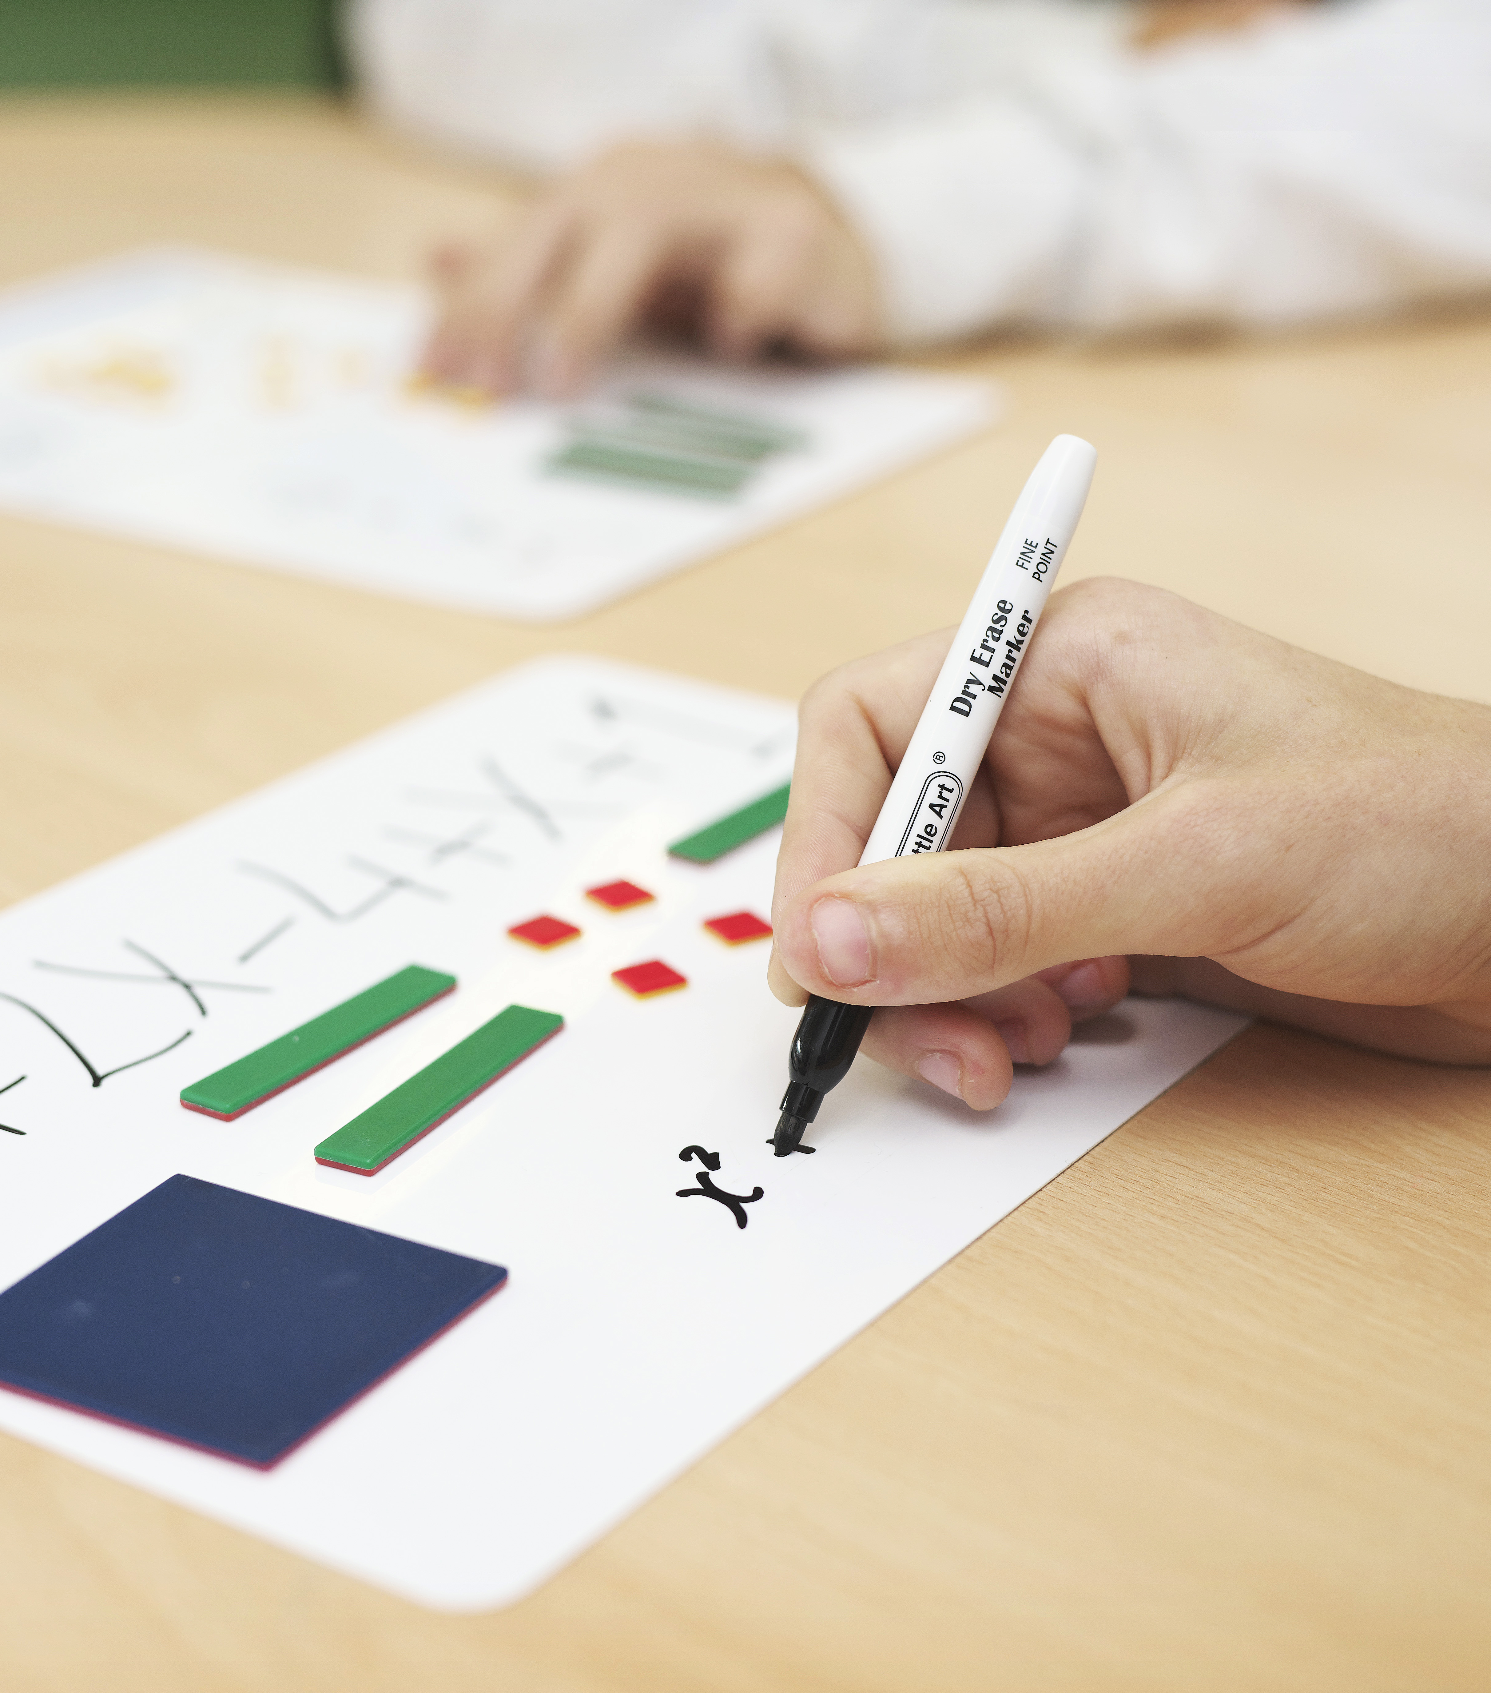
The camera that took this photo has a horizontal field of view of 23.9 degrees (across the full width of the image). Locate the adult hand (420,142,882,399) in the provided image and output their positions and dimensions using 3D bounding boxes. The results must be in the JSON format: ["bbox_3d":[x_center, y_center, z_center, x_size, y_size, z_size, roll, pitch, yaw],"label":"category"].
[{"bbox_3d":[-0.029,-0.169,1.000,0.135,0.058,0.090,-15,28,-32],"label":"adult hand"}]

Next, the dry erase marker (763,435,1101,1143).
[{"bbox_3d":[0.031,-0.010,0.582,0.013,0.133,0.013,23,-14,2],"label":"dry erase marker"}]

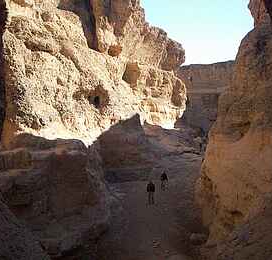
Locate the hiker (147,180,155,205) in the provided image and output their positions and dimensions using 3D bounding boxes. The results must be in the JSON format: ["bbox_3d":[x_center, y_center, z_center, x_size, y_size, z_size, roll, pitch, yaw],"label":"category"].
[{"bbox_3d":[1.100,4.460,26.500,0.550,1.730,0.360,0,3,0],"label":"hiker"}]

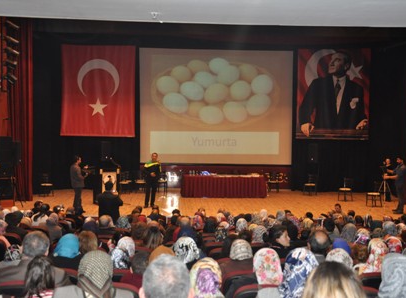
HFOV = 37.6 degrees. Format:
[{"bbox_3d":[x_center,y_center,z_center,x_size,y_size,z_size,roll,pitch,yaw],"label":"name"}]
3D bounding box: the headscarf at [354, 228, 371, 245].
[{"bbox_3d":[1.928,1.089,7.204,0.210,0.260,0.250,1,2,-6],"label":"headscarf"}]

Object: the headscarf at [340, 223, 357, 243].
[{"bbox_3d":[1.875,1.085,7.701,0.210,0.260,0.240,1,0,-9],"label":"headscarf"}]

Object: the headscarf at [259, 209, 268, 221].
[{"bbox_3d":[1.464,1.592,14.400,0.210,0.290,0.240,1,2,-1],"label":"headscarf"}]

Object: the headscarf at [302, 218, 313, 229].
[{"bbox_3d":[1.738,1.277,9.900,0.220,0.290,0.250,1,2,-3],"label":"headscarf"}]

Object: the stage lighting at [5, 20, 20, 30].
[{"bbox_3d":[-6.160,-3.993,19.300,0.450,0.340,0.350,16,-9,-43],"label":"stage lighting"}]

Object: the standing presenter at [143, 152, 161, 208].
[{"bbox_3d":[-1.582,0.987,18.700,0.540,1.730,0.360,1,2,-7],"label":"standing presenter"}]

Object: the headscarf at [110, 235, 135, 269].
[{"bbox_3d":[-0.757,0.966,5.601,0.230,0.290,0.250,1,0,0],"label":"headscarf"}]

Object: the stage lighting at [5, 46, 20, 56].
[{"bbox_3d":[-5.681,-2.908,17.800,0.320,0.320,0.420,3,-18,46],"label":"stage lighting"}]

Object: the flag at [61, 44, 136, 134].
[{"bbox_3d":[-4.434,-2.450,25.300,3.136,3.857,0.060,1,0,0],"label":"flag"}]

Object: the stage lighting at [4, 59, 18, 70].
[{"bbox_3d":[-5.735,-2.520,17.800,0.320,0.320,0.420,3,-21,47],"label":"stage lighting"}]

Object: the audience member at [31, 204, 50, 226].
[{"bbox_3d":[-3.601,1.816,13.467,0.480,1.170,0.650,2,2,14],"label":"audience member"}]

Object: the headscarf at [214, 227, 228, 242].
[{"bbox_3d":[0.253,1.255,8.701,0.200,0.250,0.230,1,0,-3],"label":"headscarf"}]

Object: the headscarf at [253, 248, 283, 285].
[{"bbox_3d":[0.481,0.870,4.405,0.215,0.280,0.250,1,2,-1],"label":"headscarf"}]

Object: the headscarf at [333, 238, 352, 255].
[{"bbox_3d":[1.437,1.049,6.201,0.200,0.250,0.240,1,0,-9],"label":"headscarf"}]

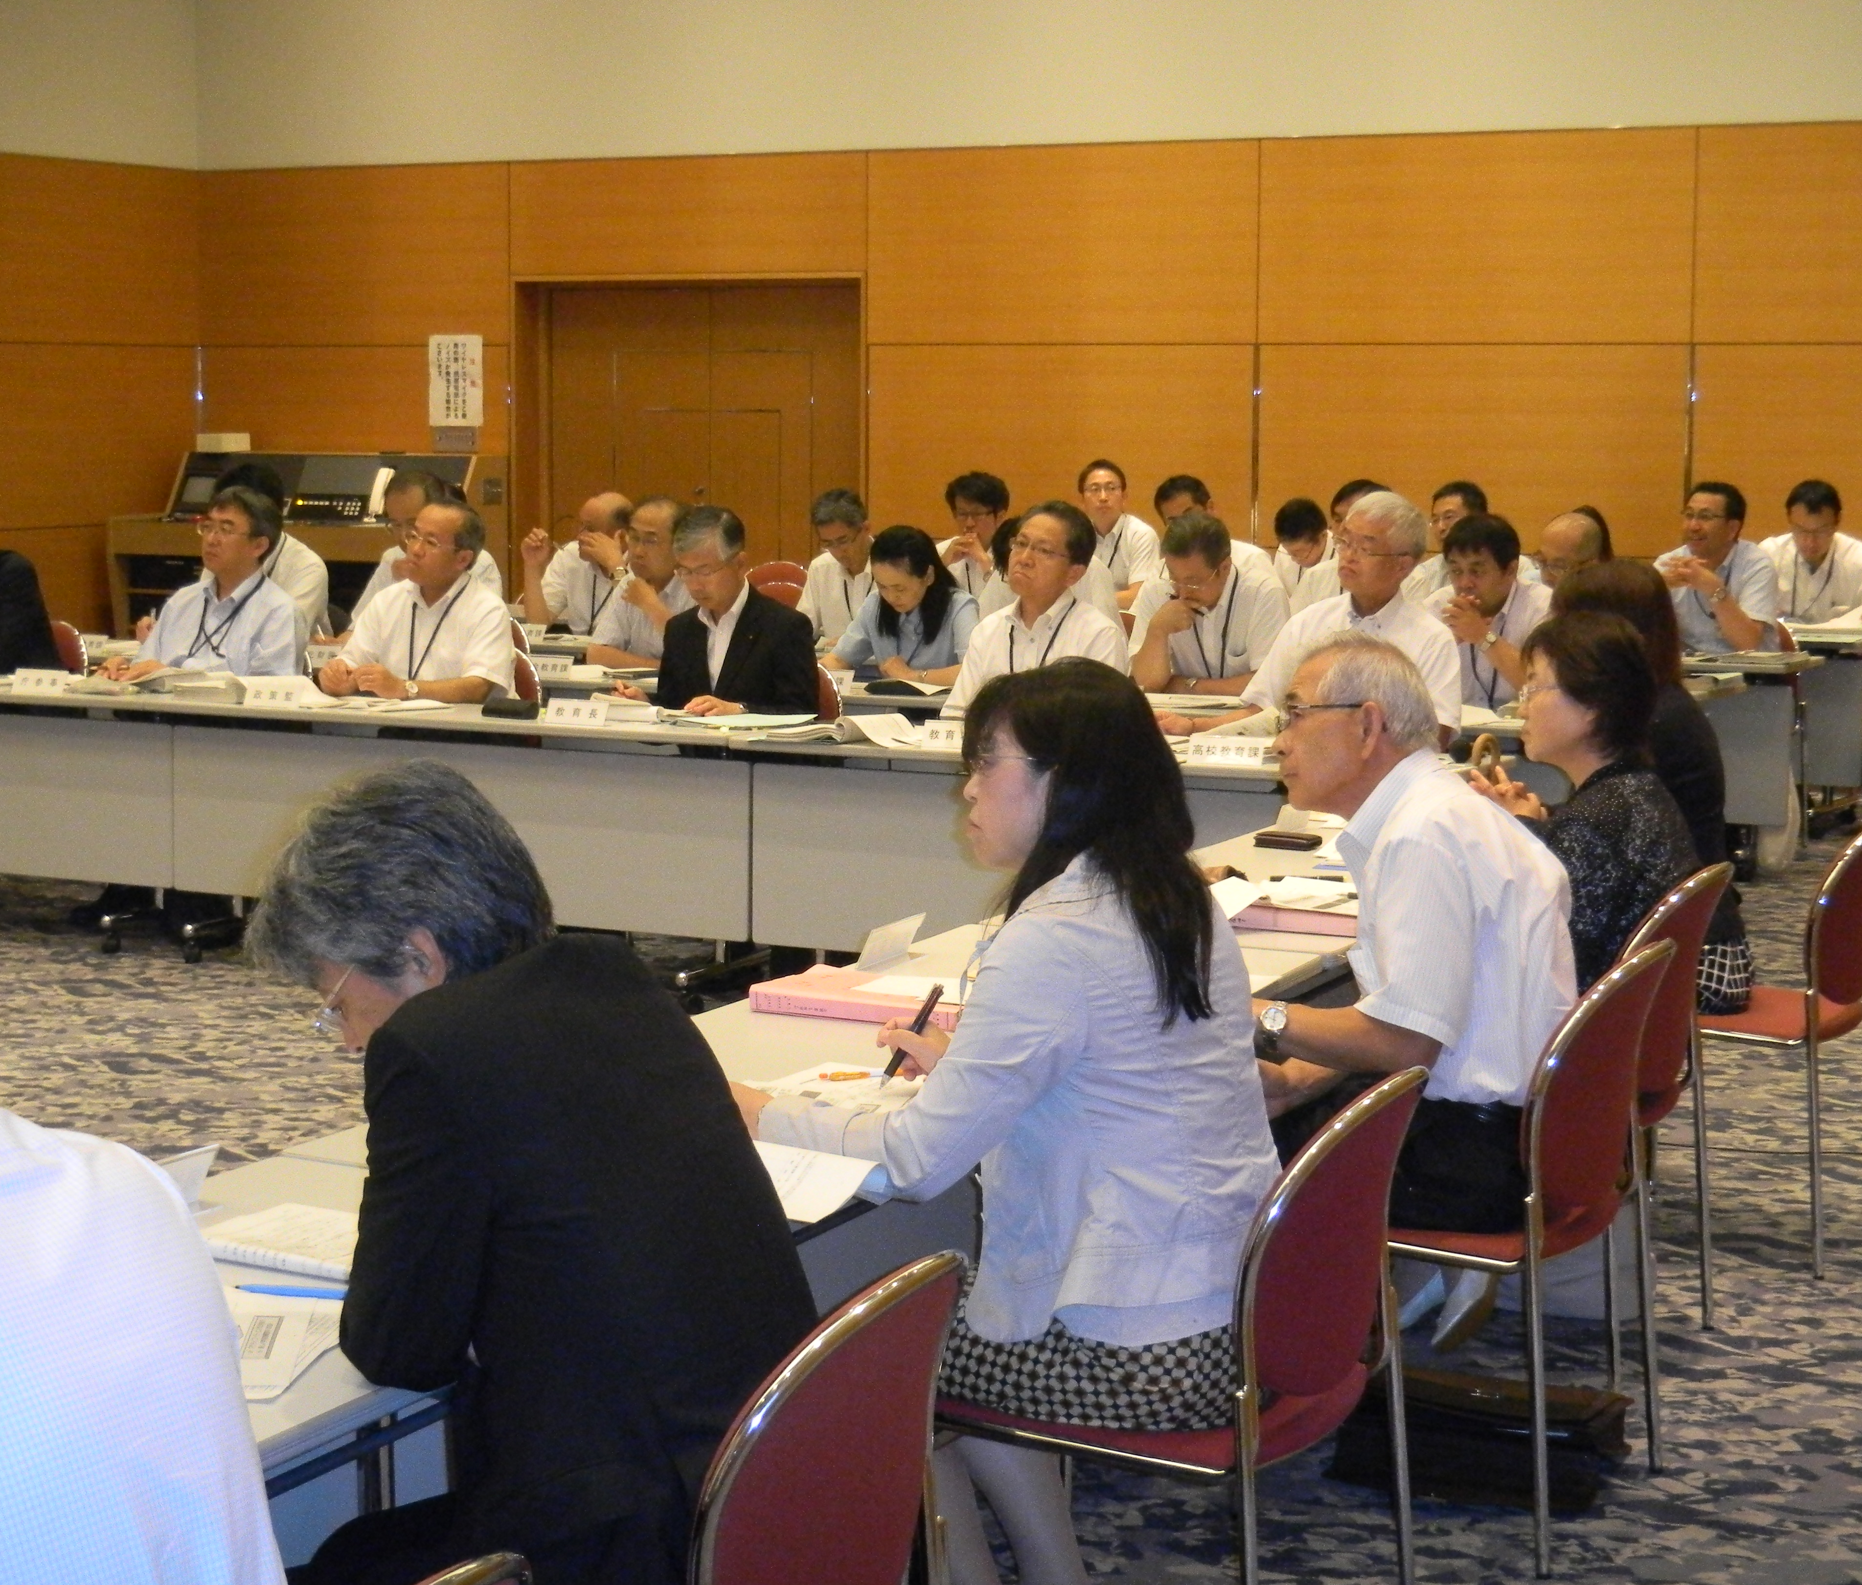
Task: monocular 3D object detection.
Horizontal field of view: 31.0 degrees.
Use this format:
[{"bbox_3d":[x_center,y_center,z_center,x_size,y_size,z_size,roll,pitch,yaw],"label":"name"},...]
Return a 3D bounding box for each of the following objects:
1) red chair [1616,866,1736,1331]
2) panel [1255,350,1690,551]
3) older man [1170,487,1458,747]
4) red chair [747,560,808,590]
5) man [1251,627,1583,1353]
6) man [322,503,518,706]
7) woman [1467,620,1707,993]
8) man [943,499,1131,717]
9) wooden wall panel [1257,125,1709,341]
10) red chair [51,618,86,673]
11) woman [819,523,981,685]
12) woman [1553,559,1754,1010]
[{"bbox_3d":[0.997,0.495,5.399,0.560,0.810,0.505,4,8,30],"label":"red chair"},{"bbox_3d":[2.156,-1.381,13.513,1.783,0.834,0.040,4,8,27],"label":"panel"},{"bbox_3d":[0.926,-0.066,8.022,0.640,1.286,0.660,4,8,30],"label":"older man"},{"bbox_3d":[-0.769,-0.565,14.242,0.500,0.800,0.550,4,8,26],"label":"red chair"},{"bbox_3d":[0.600,0.376,4.690,0.660,1.214,0.520,4,8,27],"label":"man"},{"bbox_3d":[-1.390,-0.185,9.199,0.540,1.216,0.660,5,8,33],"label":"man"},{"bbox_3d":[0.917,0.296,5.416,0.700,1.200,0.460,4,8,29],"label":"woman"},{"bbox_3d":[0.213,-0.106,8.534,0.540,1.270,0.800,4,8,27],"label":"man"},{"bbox_3d":[2.185,-2.238,13.553,1.820,0.851,0.030,4,8,26],"label":"wooden wall panel"},{"bbox_3d":[-2.880,-0.104,10.191,0.500,0.800,0.540,4,8,27],"label":"red chair"},{"bbox_3d":[-0.035,-0.199,9.699,0.500,1.134,0.660,4,8,30],"label":"woman"},{"bbox_3d":[1.236,0.187,6.207,0.640,1.226,0.480,4,8,27],"label":"woman"}]

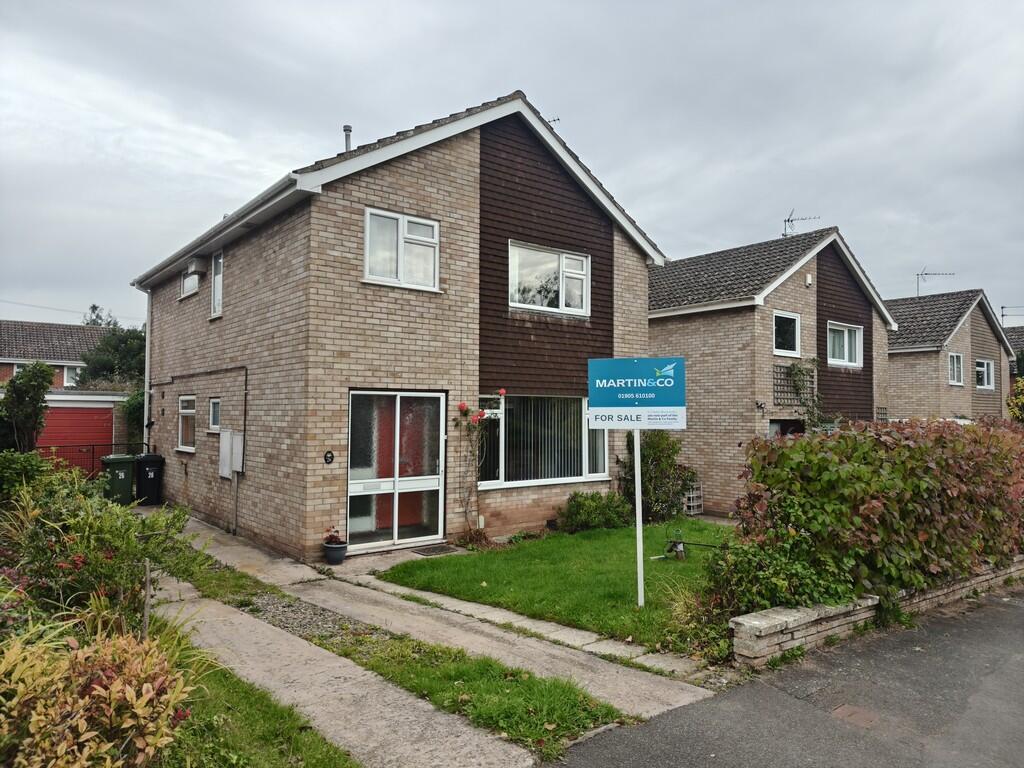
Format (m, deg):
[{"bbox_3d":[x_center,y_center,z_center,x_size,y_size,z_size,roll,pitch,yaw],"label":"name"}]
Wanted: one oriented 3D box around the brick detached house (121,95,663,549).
[{"bbox_3d":[-2.896,-1.024,14.281,7.397,6.962,9.492,2,-3,-39],"label":"brick detached house"}]

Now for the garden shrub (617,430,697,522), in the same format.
[{"bbox_3d":[2.634,1.609,12.402,1.400,1.680,1.250,2,-3,-39],"label":"garden shrub"}]

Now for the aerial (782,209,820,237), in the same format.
[{"bbox_3d":[7.480,-4.166,17.550,0.900,0.740,0.420,-1,-2,17],"label":"aerial"}]

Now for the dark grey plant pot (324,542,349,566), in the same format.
[{"bbox_3d":[-2.173,2.101,8.400,0.300,0.235,0.300,0,-2,0],"label":"dark grey plant pot"}]

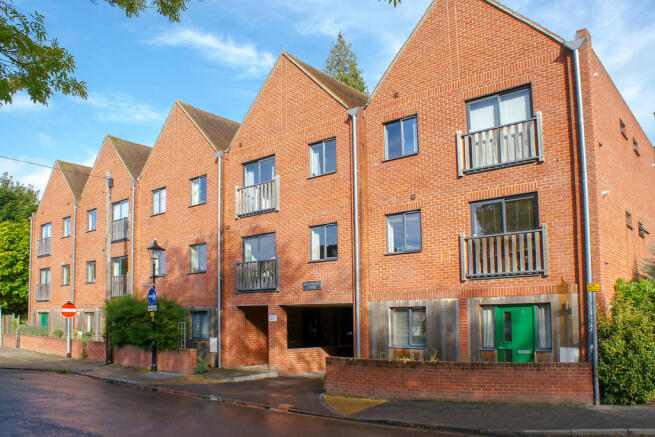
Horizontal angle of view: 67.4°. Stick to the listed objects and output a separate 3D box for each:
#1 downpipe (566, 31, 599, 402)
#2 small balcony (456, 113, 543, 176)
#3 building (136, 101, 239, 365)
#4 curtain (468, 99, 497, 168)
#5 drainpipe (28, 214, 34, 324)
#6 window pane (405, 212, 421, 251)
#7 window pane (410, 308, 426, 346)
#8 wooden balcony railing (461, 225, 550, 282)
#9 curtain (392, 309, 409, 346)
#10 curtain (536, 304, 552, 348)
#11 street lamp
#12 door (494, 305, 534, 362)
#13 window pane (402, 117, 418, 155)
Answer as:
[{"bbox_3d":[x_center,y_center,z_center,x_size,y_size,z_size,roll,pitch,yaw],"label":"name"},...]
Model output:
[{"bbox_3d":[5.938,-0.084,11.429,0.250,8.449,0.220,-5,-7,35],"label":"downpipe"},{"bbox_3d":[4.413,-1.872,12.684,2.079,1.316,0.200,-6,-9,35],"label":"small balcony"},{"bbox_3d":[-3.947,0.808,25.090,6.750,11.580,9.000,-9,-12,39],"label":"building"},{"bbox_3d":[4.119,-2.219,13.056,0.740,1.850,0.100,-9,-12,39],"label":"curtain"},{"bbox_3d":[-18.677,3.817,31.000,0.220,8.100,0.200,-9,-12,39],"label":"drainpipe"},{"bbox_3d":[2.440,0.376,14.076,0.452,1.058,0.060,-6,-9,35],"label":"window pane"},{"bbox_3d":[2.491,3.028,13.657,0.470,1.060,0.060,-6,-8,37],"label":"window pane"},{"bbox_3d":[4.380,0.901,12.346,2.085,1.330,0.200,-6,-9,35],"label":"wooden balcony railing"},{"bbox_3d":[2.072,3.133,14.165,0.504,1.047,0.080,-6,-9,35],"label":"curtain"},{"bbox_3d":[5.272,2.617,11.941,0.282,1.031,0.080,-6,-9,35],"label":"curtain"},{"bbox_3d":[-6.454,3.197,18.483,0.480,4.930,0.480,-9,-12,39],"label":"street lamp"},{"bbox_3d":[4.546,3.131,11.881,0.950,2.080,0.080,-9,-12,39],"label":"door"},{"bbox_3d":[2.377,-2.388,14.252,0.470,1.060,0.060,-6,-8,37],"label":"window pane"}]

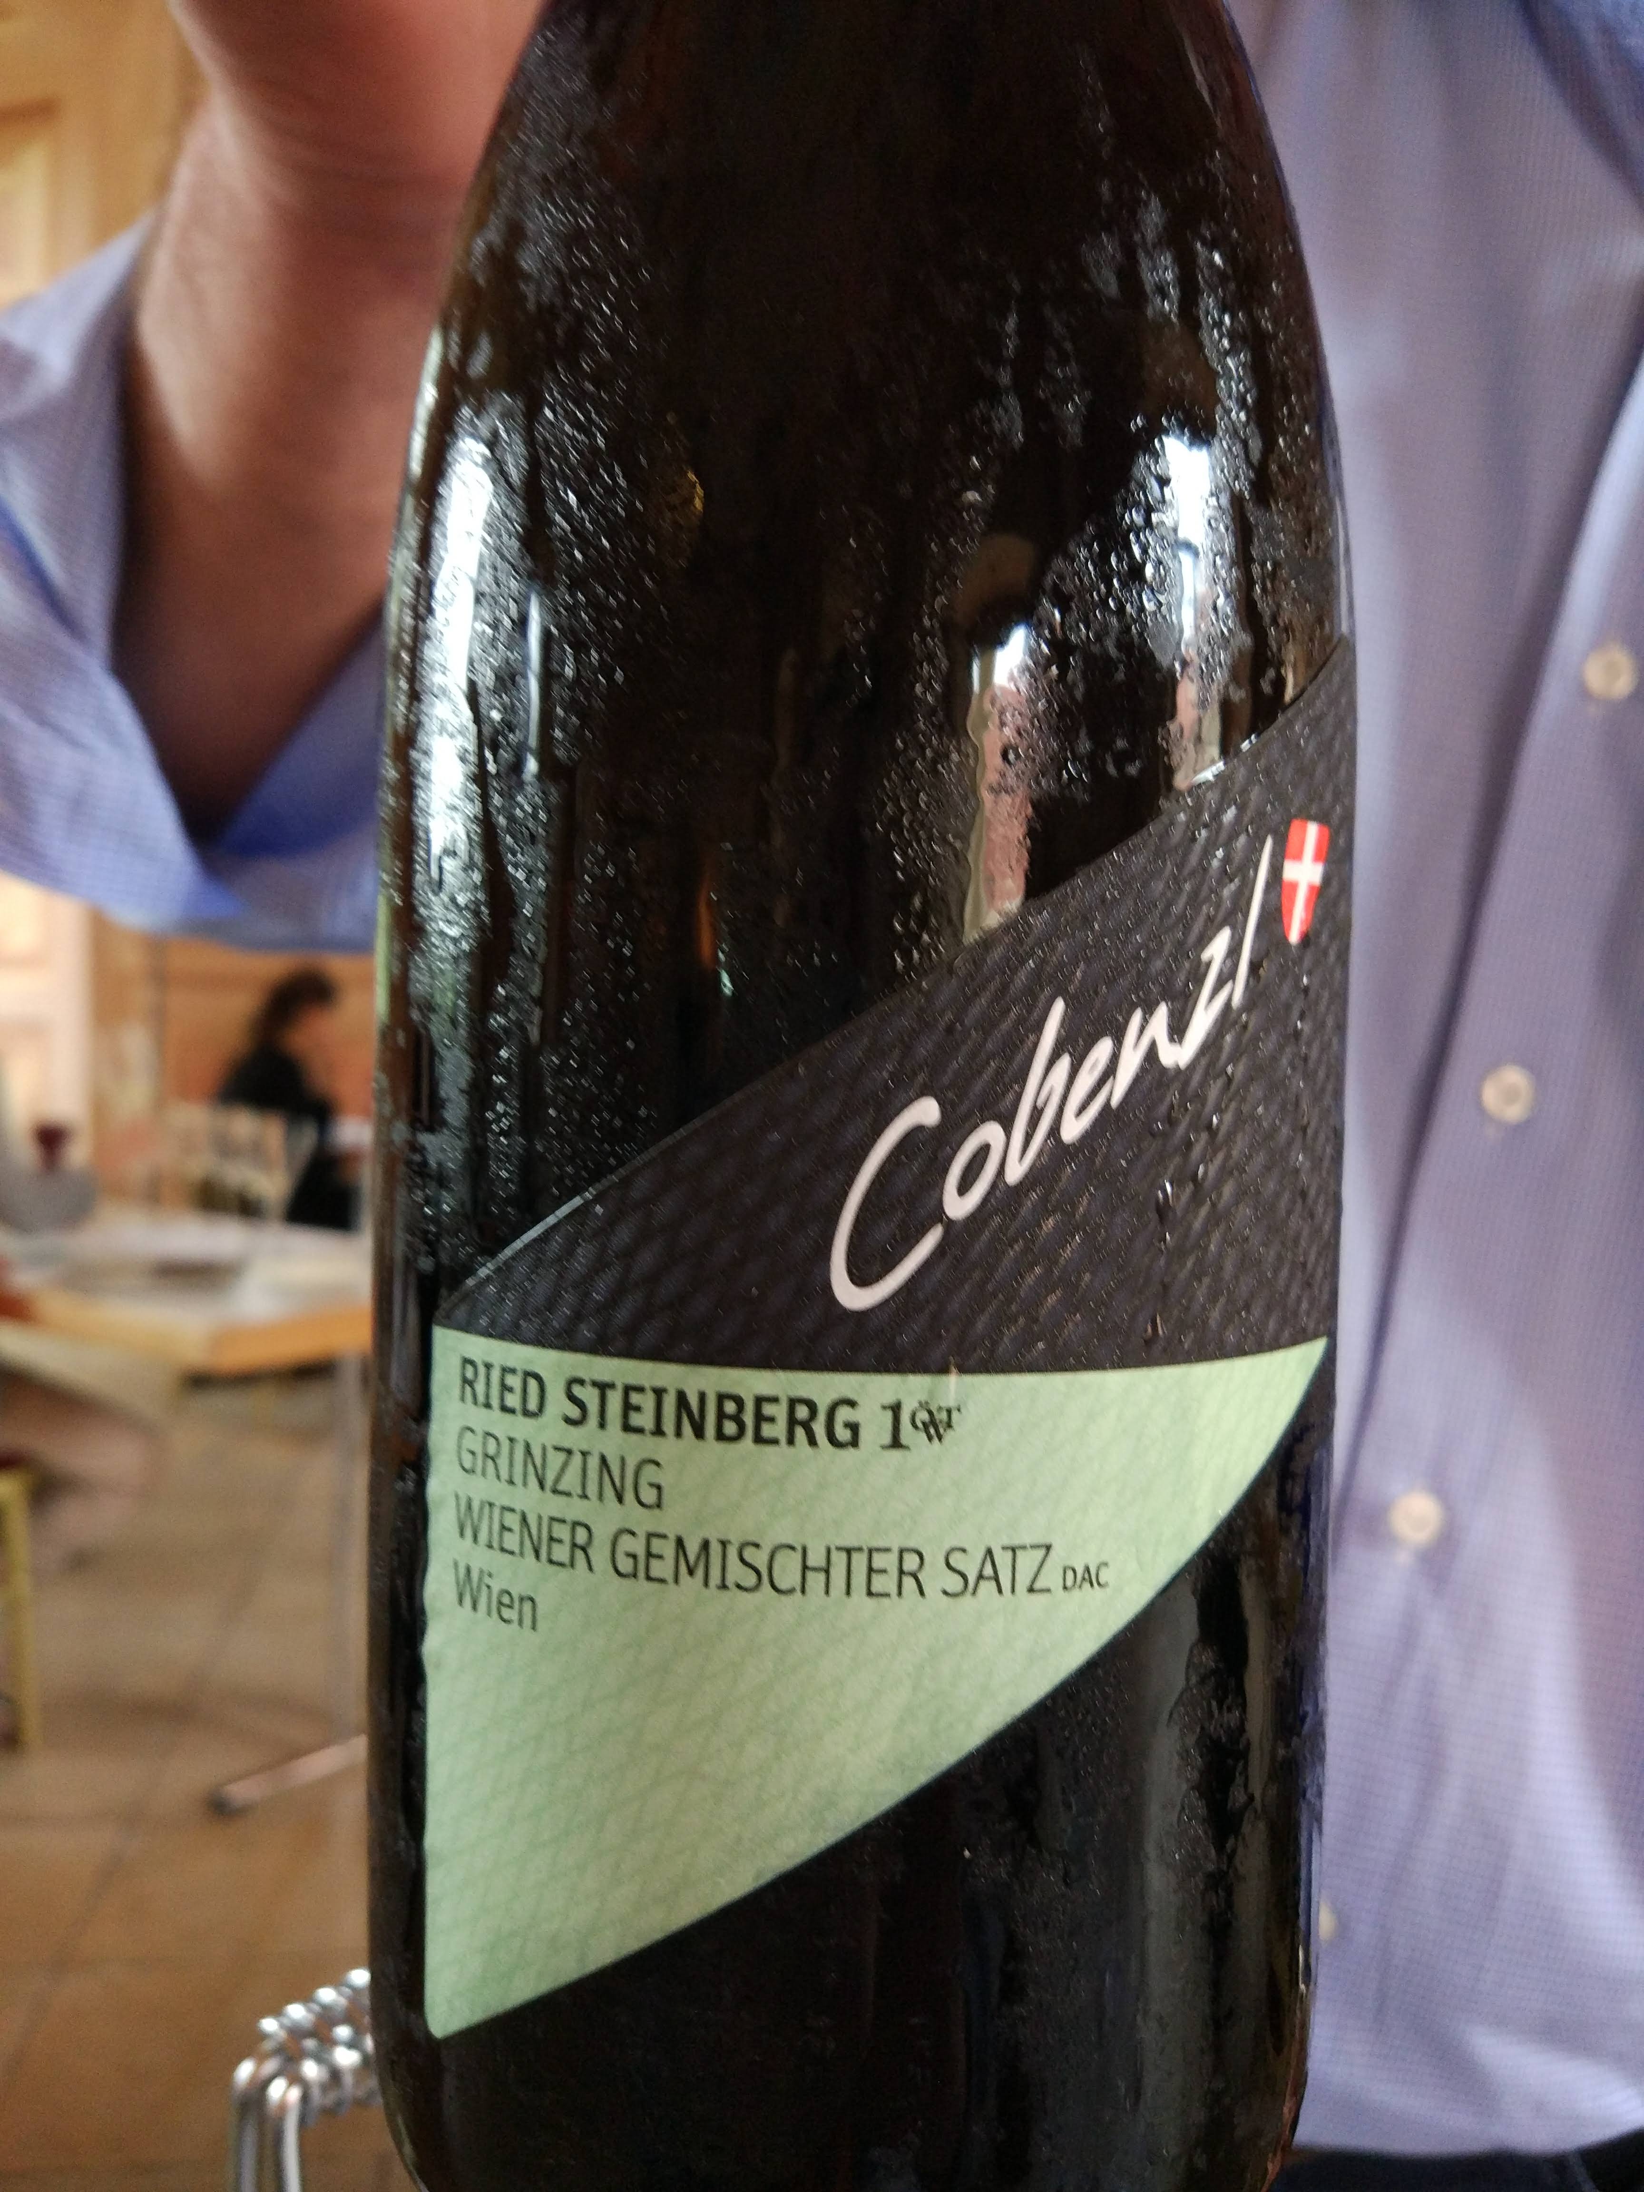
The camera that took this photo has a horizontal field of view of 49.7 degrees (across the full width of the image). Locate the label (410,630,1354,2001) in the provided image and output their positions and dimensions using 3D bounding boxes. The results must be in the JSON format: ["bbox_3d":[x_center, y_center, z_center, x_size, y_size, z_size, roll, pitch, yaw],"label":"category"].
[{"bbox_3d":[0.007,0.017,0.125,0.069,0.106,0.020,1,3,-7],"label":"label"}]

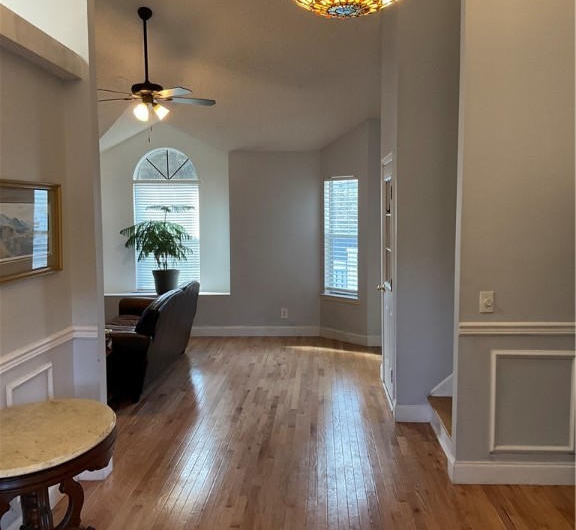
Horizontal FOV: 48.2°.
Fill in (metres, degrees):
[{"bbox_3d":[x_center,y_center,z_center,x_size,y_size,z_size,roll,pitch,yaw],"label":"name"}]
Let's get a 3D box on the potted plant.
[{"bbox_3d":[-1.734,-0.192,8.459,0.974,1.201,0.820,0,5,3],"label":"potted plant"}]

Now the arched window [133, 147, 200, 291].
[{"bbox_3d":[-1.654,-0.608,8.803,0.901,1.959,0.110,0,5,3],"label":"arched window"}]

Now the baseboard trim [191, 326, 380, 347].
[{"bbox_3d":[-0.084,0.901,8.195,2.447,0.134,0.620,0,5,2],"label":"baseboard trim"}]

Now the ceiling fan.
[{"bbox_3d":[-1.296,-1.823,5.863,1.290,1.025,1.270,0,5,3],"label":"ceiling fan"}]

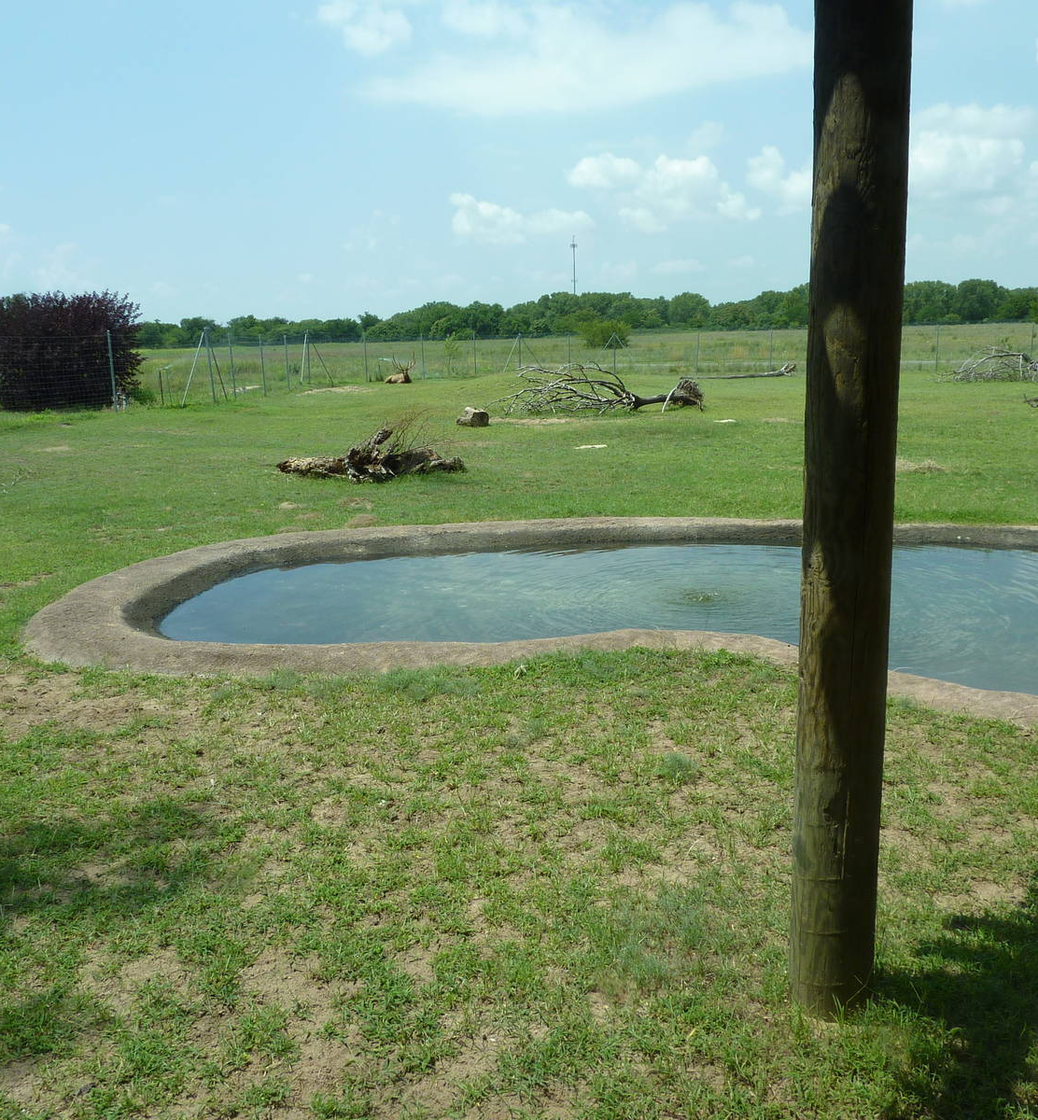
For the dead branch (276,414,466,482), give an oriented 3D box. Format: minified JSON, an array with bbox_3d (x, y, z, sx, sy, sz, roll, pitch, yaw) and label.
[{"bbox_3d":[-2.044,-1.528,15.039,2.500,0.700,1.050,0,12,6],"label":"dead branch"}]

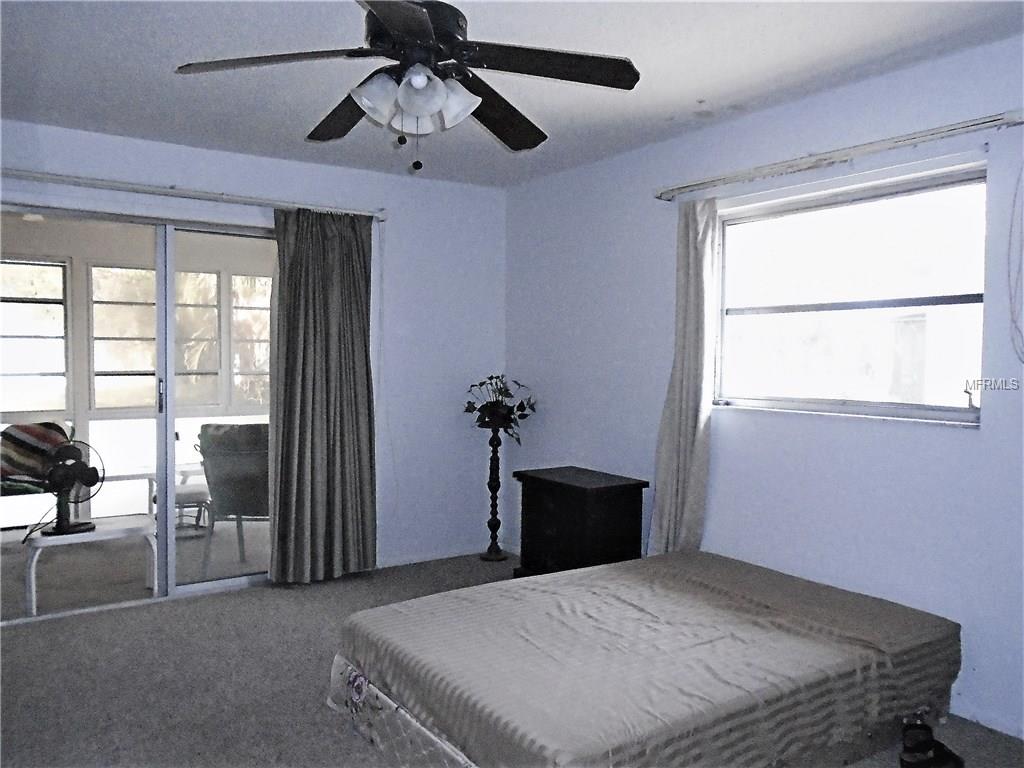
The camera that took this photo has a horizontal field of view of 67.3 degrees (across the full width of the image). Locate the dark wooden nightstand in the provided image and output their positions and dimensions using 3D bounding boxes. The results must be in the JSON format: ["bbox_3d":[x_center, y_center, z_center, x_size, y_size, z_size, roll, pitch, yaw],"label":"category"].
[{"bbox_3d":[0.368,0.845,4.238,0.399,0.674,0.650,-1,3,-36],"label":"dark wooden nightstand"}]

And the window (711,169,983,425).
[{"bbox_3d":[1.375,-0.345,3.310,0.087,0.951,1.253,-1,3,-36],"label":"window"}]

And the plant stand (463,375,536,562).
[{"bbox_3d":[-0.089,0.543,5.061,0.430,1.206,0.430,0,2,0],"label":"plant stand"}]

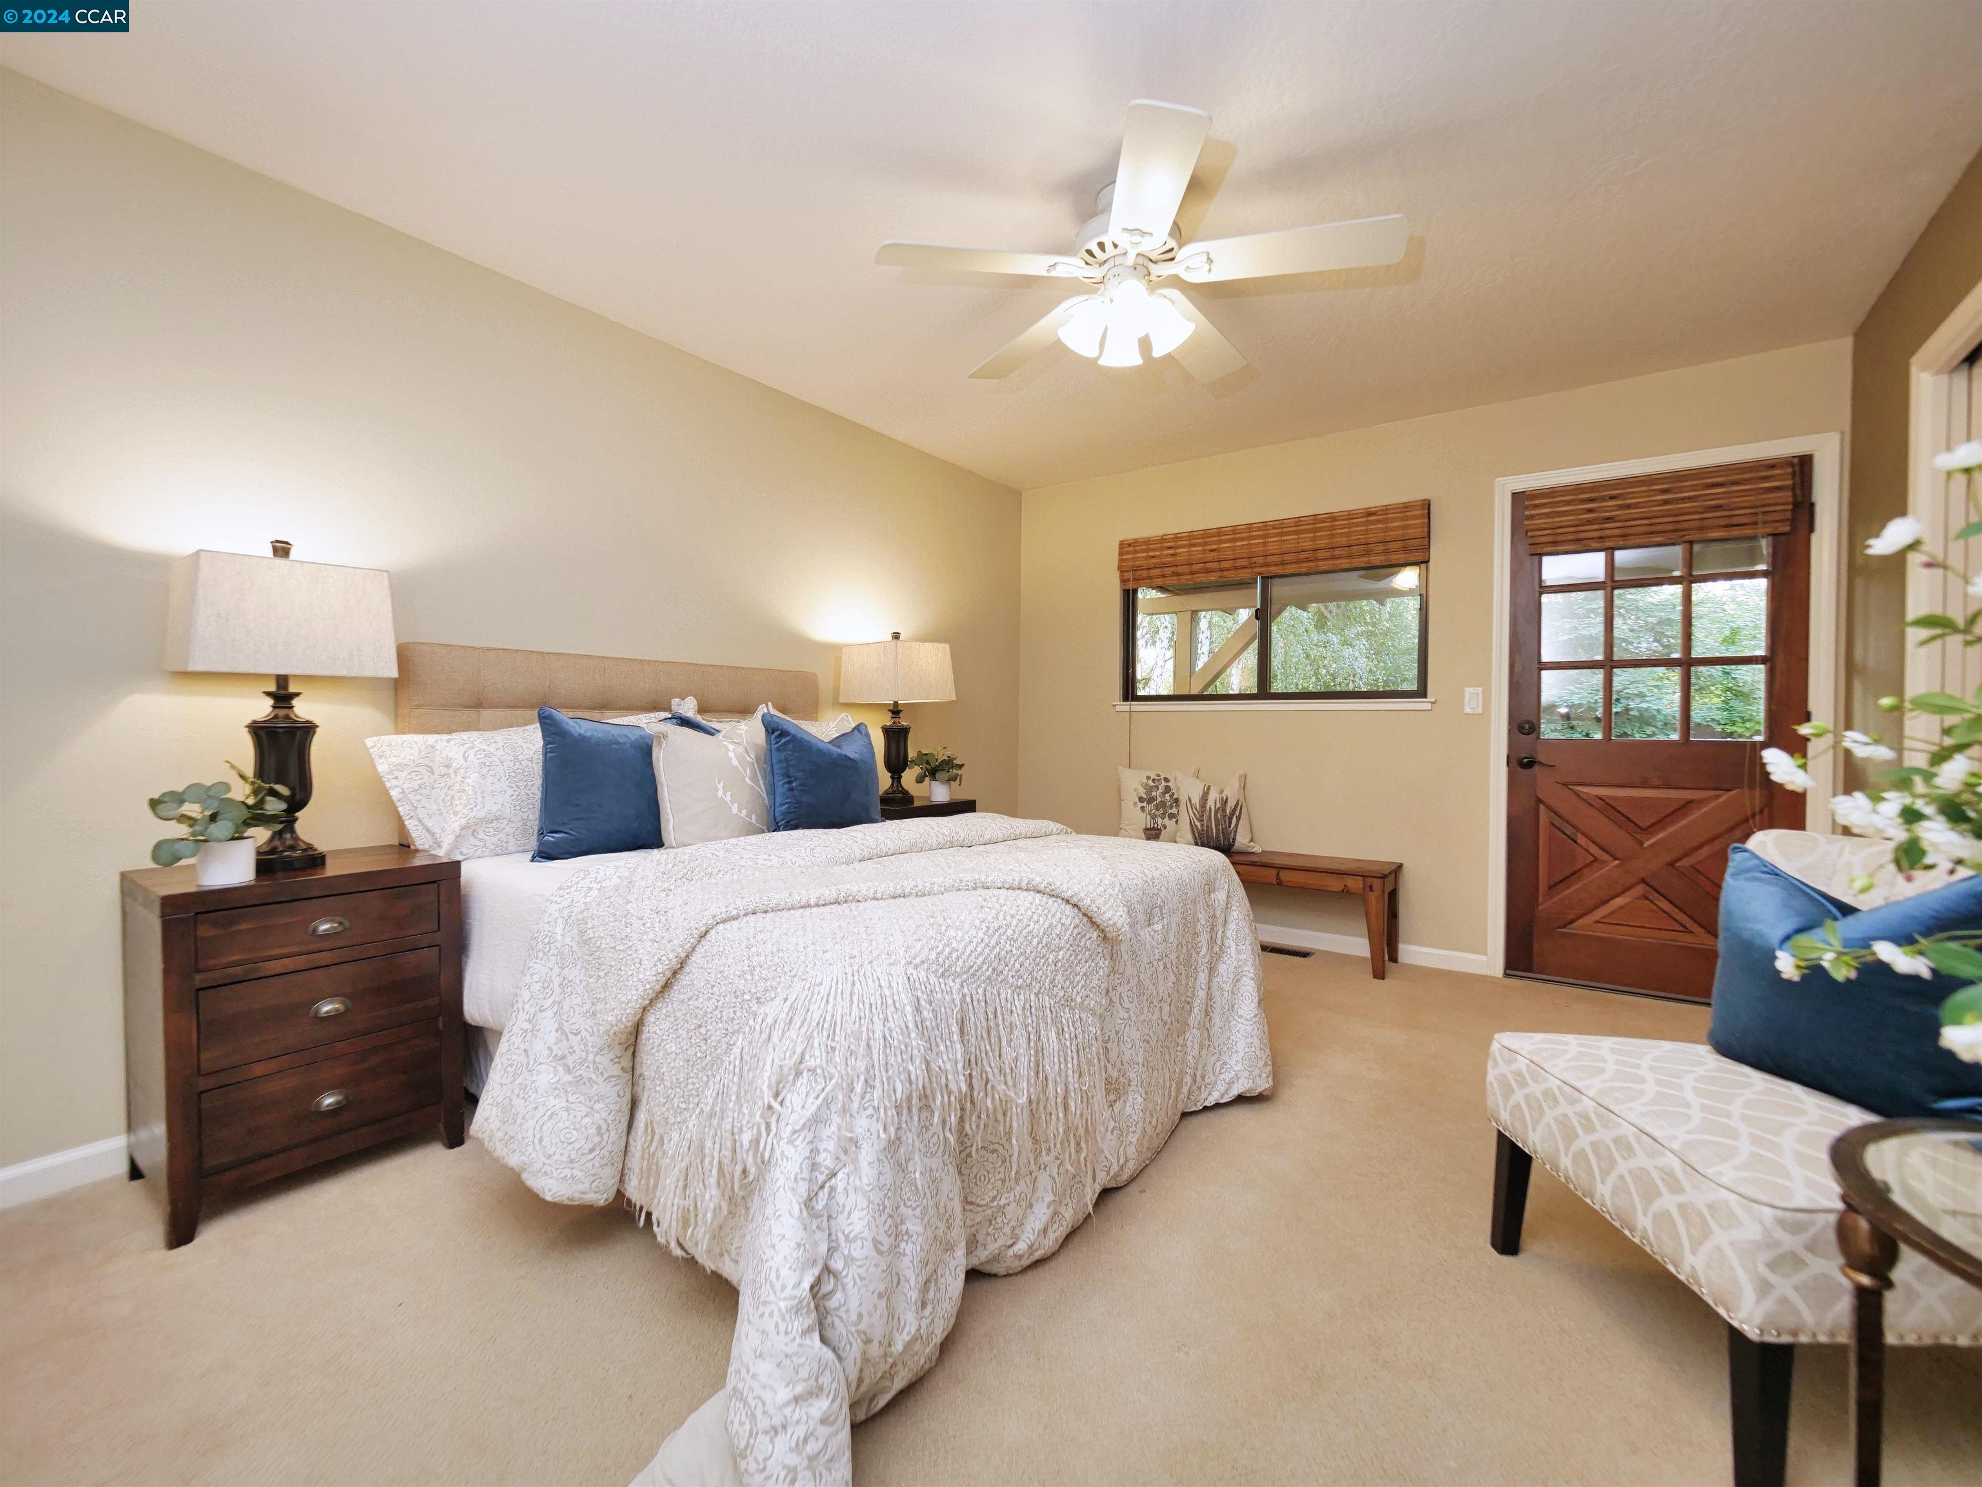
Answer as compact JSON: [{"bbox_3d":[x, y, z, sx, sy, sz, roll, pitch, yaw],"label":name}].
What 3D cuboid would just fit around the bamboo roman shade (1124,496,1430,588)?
[{"bbox_3d":[1.329,-0.957,3.986,1.507,0.272,0.080,2,2,36],"label":"bamboo roman shade"}]

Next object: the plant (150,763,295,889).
[{"bbox_3d":[-1.653,0.171,1.720,0.195,0.260,0.215,2,2,36],"label":"plant"}]

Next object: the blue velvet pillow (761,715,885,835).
[{"bbox_3d":[-0.591,0.123,2.820,0.160,0.420,0.450,-14,-8,41],"label":"blue velvet pillow"}]

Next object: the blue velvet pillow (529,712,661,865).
[{"bbox_3d":[-1.097,0.111,2.285,0.150,0.410,0.400,-11,-6,41],"label":"blue velvet pillow"}]

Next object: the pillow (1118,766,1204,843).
[{"bbox_3d":[0.889,0.327,4.233,0.450,0.430,0.140,2,-12,36],"label":"pillow"}]

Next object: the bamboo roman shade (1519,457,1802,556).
[{"bbox_3d":[2.558,-0.899,3.112,0.813,0.267,0.070,2,2,36],"label":"bamboo roman shade"}]

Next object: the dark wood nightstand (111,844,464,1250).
[{"bbox_3d":[-1.658,0.649,1.930,0.430,0.709,0.530,2,2,37],"label":"dark wood nightstand"}]

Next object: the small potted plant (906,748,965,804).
[{"bbox_3d":[-0.249,0.146,3.630,0.205,0.250,0.225,2,2,36],"label":"small potted plant"}]

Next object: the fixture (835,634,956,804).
[{"bbox_3d":[-0.422,-0.117,3.623,0.330,0.760,0.390,2,2,36],"label":"fixture"}]

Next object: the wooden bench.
[{"bbox_3d":[1.159,0.753,3.895,1.465,0.436,0.330,2,2,36],"label":"wooden bench"}]

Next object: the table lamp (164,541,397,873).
[{"bbox_3d":[-1.667,-0.090,1.896,0.257,0.770,0.368,2,2,36],"label":"table lamp"}]

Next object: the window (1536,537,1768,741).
[{"bbox_3d":[2.589,-0.456,3.163,0.705,0.893,0.050,2,2,36],"label":"window"}]

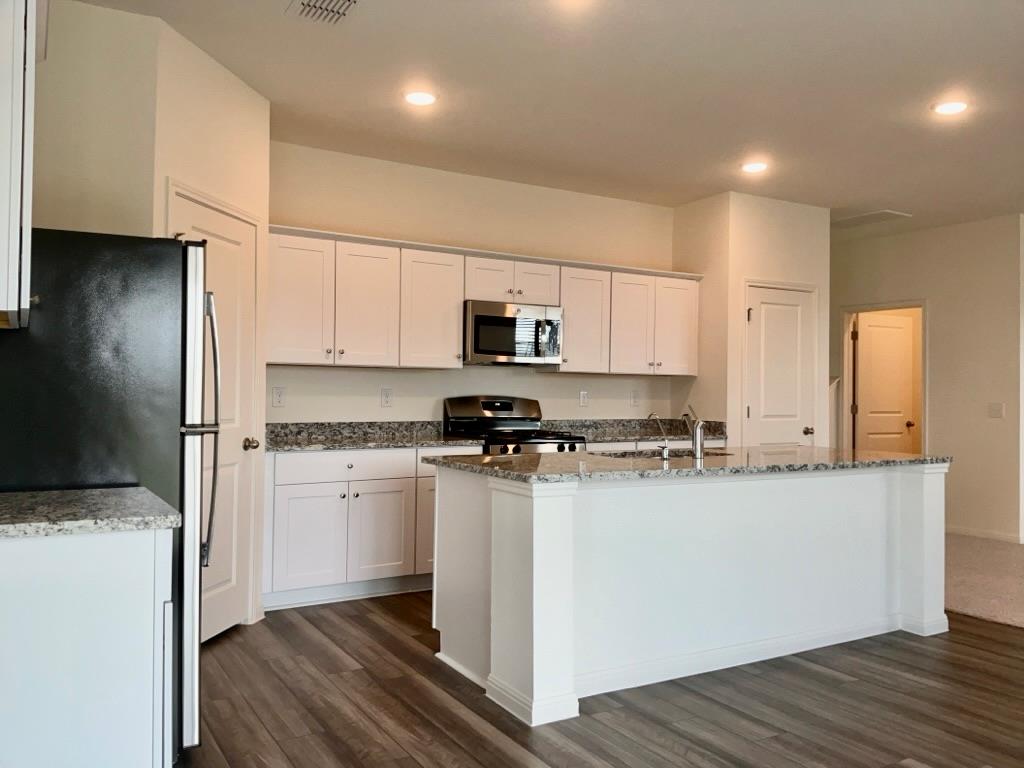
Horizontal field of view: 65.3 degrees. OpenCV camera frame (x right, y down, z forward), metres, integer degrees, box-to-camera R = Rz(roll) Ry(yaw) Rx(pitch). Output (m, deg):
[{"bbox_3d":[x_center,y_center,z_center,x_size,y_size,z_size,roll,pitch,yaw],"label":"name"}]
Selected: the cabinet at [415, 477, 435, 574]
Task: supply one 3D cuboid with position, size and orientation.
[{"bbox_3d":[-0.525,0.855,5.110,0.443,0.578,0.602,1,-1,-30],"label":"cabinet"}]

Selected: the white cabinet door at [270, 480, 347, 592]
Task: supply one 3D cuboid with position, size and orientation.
[{"bbox_3d":[-1.105,0.831,4.400,0.409,0.567,0.022,1,-1,-31],"label":"white cabinet door"}]

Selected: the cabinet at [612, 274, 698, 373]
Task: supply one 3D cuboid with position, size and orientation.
[{"bbox_3d":[1.010,-0.442,6.179,0.860,0.750,0.325,1,-1,-31],"label":"cabinet"}]

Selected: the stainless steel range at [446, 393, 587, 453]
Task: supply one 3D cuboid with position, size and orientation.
[{"bbox_3d":[0.014,0.679,5.386,0.765,1.193,0.696,1,-1,-30],"label":"stainless steel range"}]

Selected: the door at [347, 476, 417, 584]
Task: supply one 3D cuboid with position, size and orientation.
[{"bbox_3d":[-0.749,0.838,4.610,0.412,0.567,0.022,1,-1,-31],"label":"door"}]

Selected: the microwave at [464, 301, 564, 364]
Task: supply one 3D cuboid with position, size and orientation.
[{"bbox_3d":[-0.053,-0.336,5.545,0.755,0.409,0.393,1,-1,-30],"label":"microwave"}]

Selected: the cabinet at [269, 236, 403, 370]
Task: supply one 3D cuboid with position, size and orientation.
[{"bbox_3d":[-1.137,-0.485,4.912,0.836,0.750,0.325,1,-1,-31],"label":"cabinet"}]

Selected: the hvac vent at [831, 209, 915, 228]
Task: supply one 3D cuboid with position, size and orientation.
[{"bbox_3d":[3.079,-1.416,6.993,0.363,0.022,0.681,1,-1,-30],"label":"hvac vent"}]

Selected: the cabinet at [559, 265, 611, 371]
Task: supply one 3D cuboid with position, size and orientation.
[{"bbox_3d":[0.452,-0.453,5.877,0.447,0.748,0.323,1,-1,-30],"label":"cabinet"}]

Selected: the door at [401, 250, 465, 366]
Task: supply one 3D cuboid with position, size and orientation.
[{"bbox_3d":[-0.510,-0.474,5.109,0.442,0.738,0.022,1,-1,-31],"label":"door"}]

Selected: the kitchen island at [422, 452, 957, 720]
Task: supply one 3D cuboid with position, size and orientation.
[{"bbox_3d":[0.934,0.808,3.916,2.575,0.903,0.941,1,-1,-30],"label":"kitchen island"}]

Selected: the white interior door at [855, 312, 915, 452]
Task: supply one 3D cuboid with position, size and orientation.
[{"bbox_3d":[3.804,0.308,8.162,0.760,2.030,0.037,1,-1,-25],"label":"white interior door"}]

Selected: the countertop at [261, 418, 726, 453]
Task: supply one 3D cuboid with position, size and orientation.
[{"bbox_3d":[-0.011,0.330,5.416,3.417,0.137,0.646,1,-1,-30],"label":"countertop"}]

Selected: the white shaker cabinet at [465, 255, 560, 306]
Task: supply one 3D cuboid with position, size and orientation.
[{"bbox_3d":[-0.066,-0.691,5.581,0.755,0.294,0.323,1,-1,-30],"label":"white shaker cabinet"}]

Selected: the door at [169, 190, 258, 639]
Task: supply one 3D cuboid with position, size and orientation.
[{"bbox_3d":[-1.426,0.190,3.806,0.037,2.030,0.706,1,-1,10],"label":"door"}]

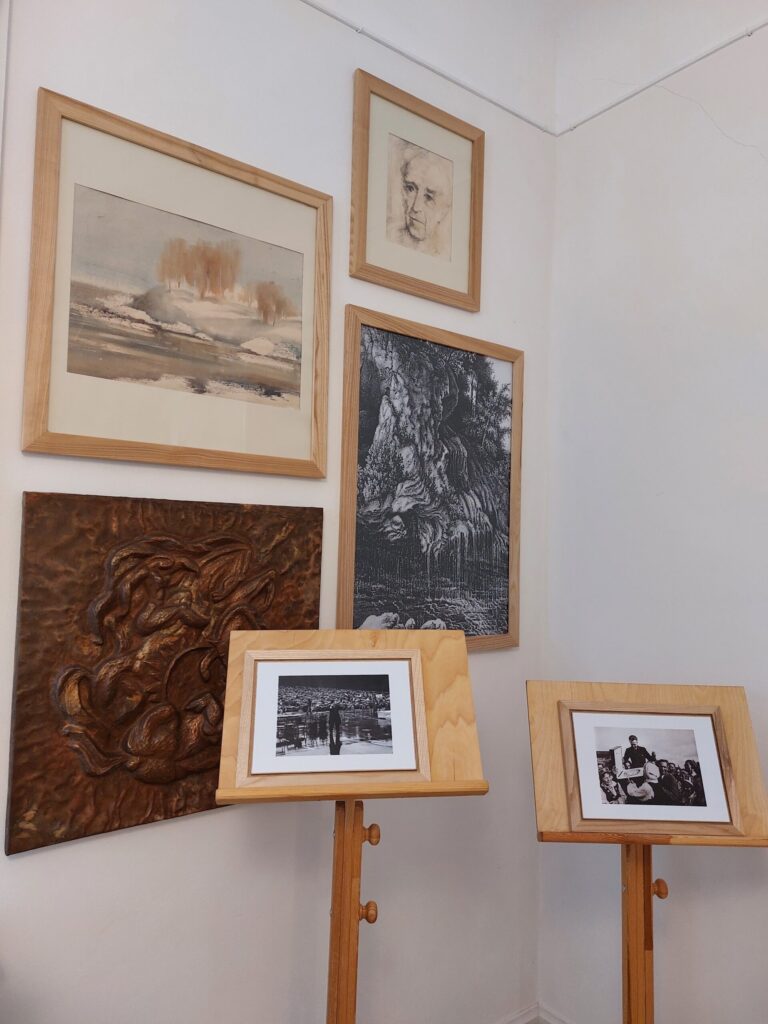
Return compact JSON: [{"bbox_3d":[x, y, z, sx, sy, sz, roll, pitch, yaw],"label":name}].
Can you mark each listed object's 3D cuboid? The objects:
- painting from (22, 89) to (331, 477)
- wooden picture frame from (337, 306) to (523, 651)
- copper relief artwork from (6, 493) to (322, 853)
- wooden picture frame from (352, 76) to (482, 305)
[{"bbox_3d":[-0.418,-0.461,1.602,0.688,0.715,0.027,3,-2,-37],"label":"painting"},{"bbox_3d":[0.160,-0.055,2.036,0.666,0.933,0.027,3,-2,-37],"label":"wooden picture frame"},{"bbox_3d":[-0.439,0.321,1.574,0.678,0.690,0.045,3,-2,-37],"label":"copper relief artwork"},{"bbox_3d":[0.106,-0.883,2.006,0.459,0.543,0.027,3,-2,-37],"label":"wooden picture frame"}]

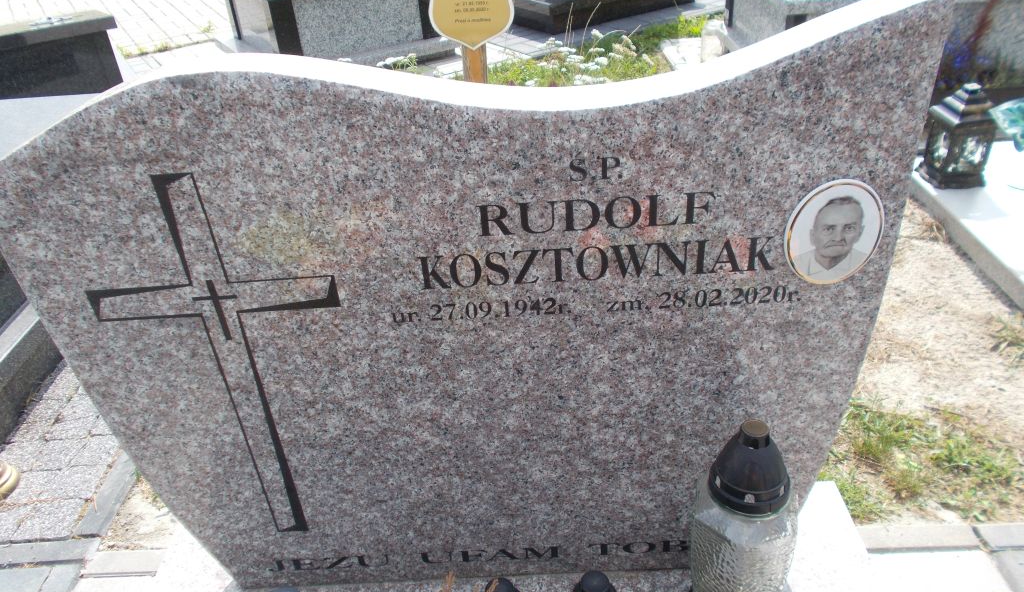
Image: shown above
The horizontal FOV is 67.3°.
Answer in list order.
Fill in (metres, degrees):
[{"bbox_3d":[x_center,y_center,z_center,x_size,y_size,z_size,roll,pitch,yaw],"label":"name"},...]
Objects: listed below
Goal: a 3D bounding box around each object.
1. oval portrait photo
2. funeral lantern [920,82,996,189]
[{"bbox_3d":[0.323,-0.058,0.769,0.098,0.125,0.014,-3,33,2],"label":"oval portrait photo"},{"bbox_3d":[1.372,-0.496,2.348,0.142,0.296,0.142,-3,33,2],"label":"funeral lantern"}]

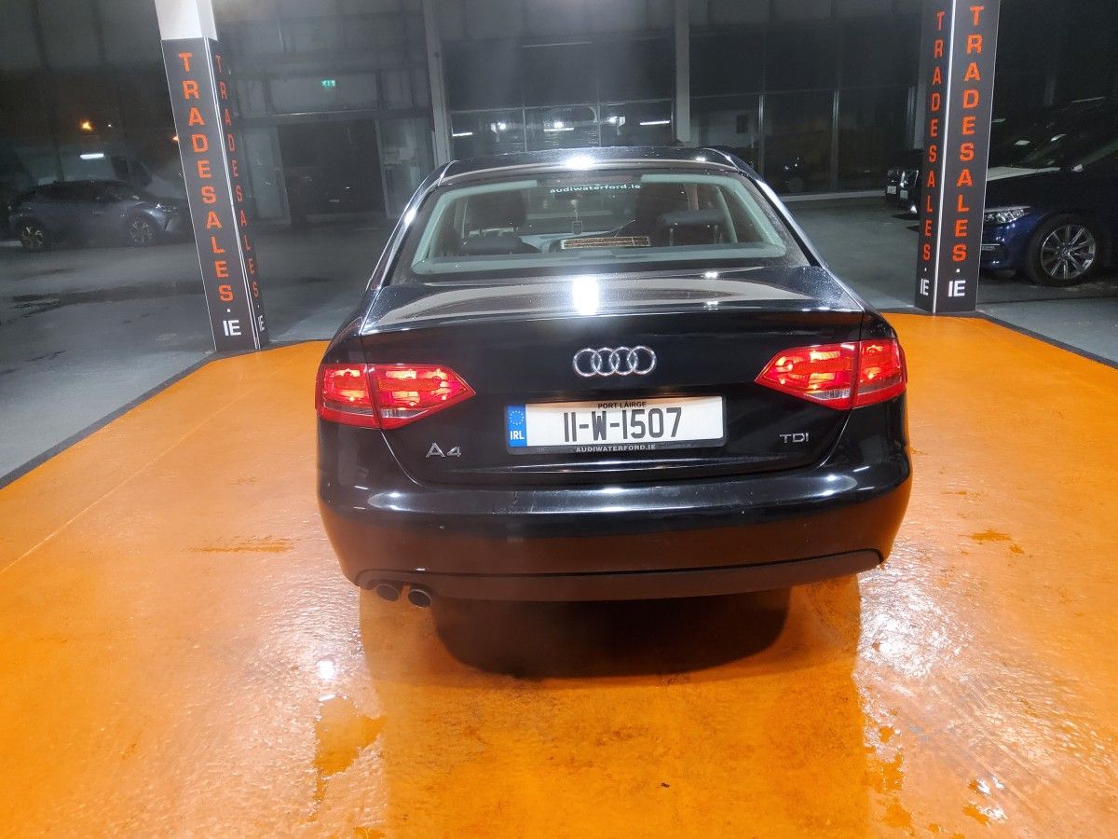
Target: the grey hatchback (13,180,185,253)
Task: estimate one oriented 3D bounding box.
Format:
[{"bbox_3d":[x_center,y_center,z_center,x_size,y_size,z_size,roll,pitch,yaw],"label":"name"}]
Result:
[{"bbox_3d":[-10.670,-4.850,19.750,4.360,1.550,1.800,-1,17,7],"label":"grey hatchback"}]

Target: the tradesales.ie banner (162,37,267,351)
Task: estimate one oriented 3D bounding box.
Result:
[{"bbox_3d":[-2.765,-1.773,6.865,0.360,2.420,0.320,-3,17,2],"label":"tradesales.ie banner"}]

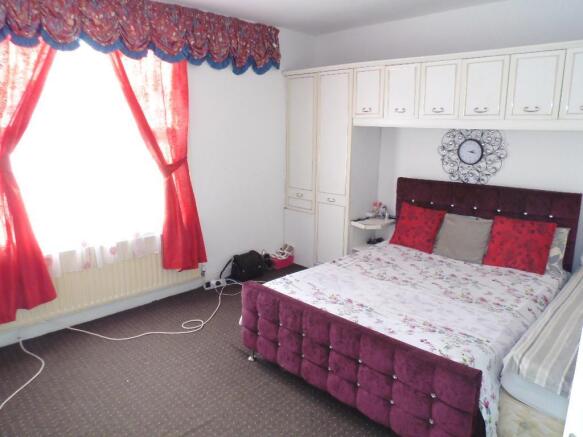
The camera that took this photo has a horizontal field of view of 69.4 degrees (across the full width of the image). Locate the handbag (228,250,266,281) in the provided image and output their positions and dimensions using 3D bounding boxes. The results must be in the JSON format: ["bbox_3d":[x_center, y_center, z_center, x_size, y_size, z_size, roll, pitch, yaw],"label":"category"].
[{"bbox_3d":[-0.446,0.484,4.436,0.160,0.265,0.360,11,15,41],"label":"handbag"}]

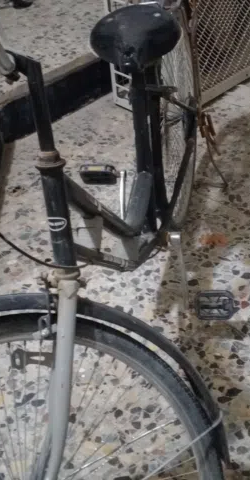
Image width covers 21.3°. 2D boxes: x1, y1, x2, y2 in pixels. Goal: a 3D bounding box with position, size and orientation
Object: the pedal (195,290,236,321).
[{"bbox_3d":[0.217,0.158,1.600,0.094,0.026,0.066,-1,61,12],"label":"pedal"}]

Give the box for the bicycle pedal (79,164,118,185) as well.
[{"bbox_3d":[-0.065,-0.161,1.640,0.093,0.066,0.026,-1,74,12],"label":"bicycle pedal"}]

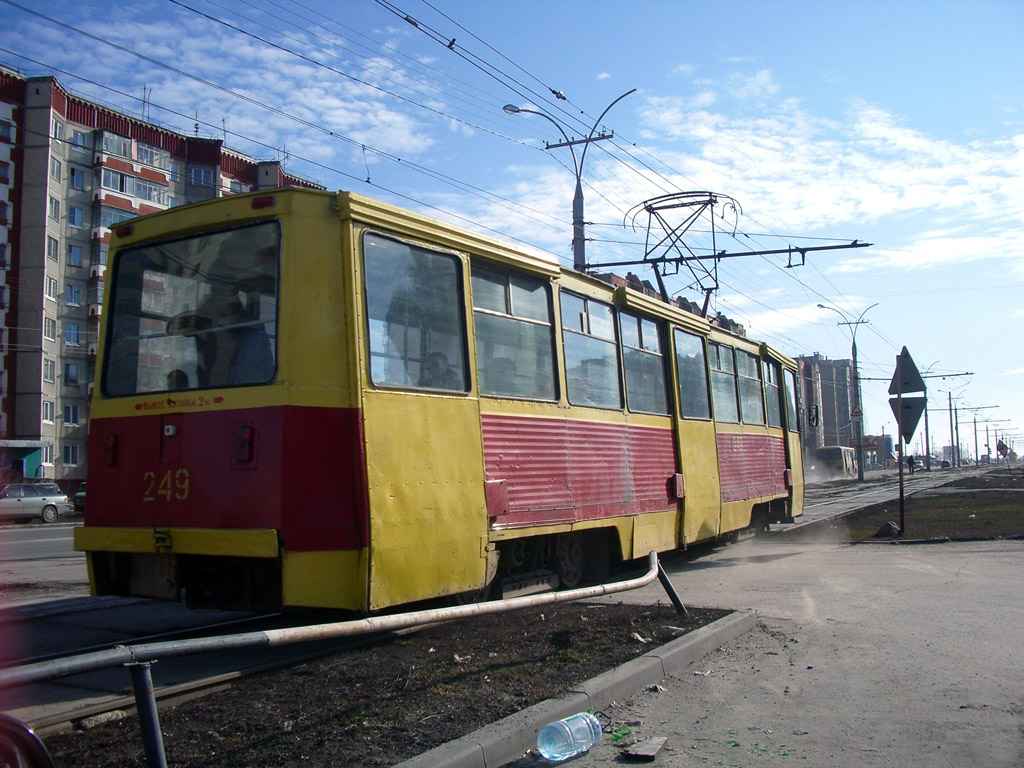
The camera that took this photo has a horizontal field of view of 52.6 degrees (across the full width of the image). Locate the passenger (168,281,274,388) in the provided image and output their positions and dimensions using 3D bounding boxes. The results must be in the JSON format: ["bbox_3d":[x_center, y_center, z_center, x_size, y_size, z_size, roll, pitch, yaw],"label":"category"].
[{"bbox_3d":[-1.923,0.162,6.979,0.420,1.700,0.600,2,-6,-37],"label":"passenger"}]

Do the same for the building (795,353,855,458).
[{"bbox_3d":[92.292,9.354,315.264,22.000,32.400,28.000,-4,-5,27],"label":"building"}]

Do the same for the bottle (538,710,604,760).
[{"bbox_3d":[0.273,1.548,4.572,0.320,0.163,0.163,1,-5,-44],"label":"bottle"}]

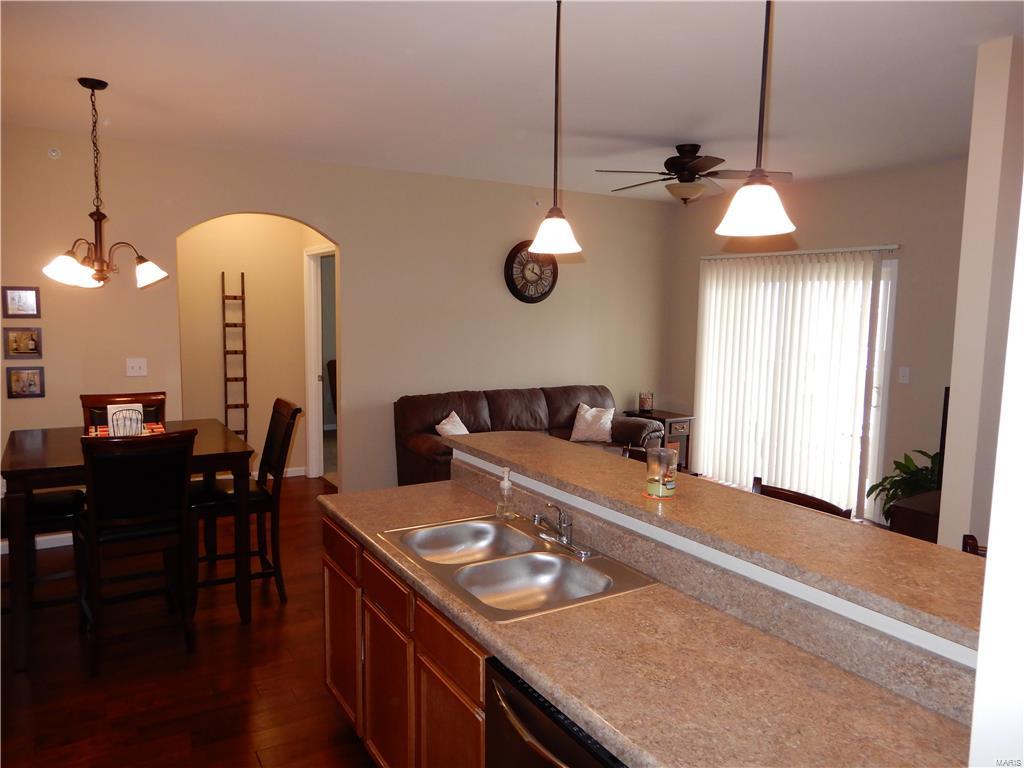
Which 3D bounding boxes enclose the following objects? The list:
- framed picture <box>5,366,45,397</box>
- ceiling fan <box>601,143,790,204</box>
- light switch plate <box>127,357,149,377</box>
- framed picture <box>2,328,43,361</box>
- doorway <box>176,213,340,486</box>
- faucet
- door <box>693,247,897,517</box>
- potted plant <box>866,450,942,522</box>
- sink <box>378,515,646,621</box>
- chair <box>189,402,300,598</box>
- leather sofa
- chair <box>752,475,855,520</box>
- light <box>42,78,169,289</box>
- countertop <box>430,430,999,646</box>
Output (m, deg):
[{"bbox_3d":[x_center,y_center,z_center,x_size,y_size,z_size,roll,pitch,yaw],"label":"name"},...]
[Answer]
[{"bbox_3d":[-3.152,-0.007,4.609,0.200,0.200,0.020,-3,7,-32],"label":"framed picture"},{"bbox_3d":[1.174,-1.405,4.797,1.270,0.400,1.270,-3,7,-31],"label":"ceiling fan"},{"bbox_3d":[-2.607,-0.114,4.943,0.121,0.121,0.010,-3,7,-32],"label":"light switch plate"},{"bbox_3d":[-3.179,-0.260,4.617,0.205,0.203,0.020,-3,7,-31],"label":"framed picture"},{"bbox_3d":[-1.928,-0.115,5.493,1.165,2.330,0.120,-3,7,-31],"label":"doorway"},{"bbox_3d":[0.150,0.464,2.354,0.150,0.140,0.290,-3,7,-31],"label":"faucet"},{"bbox_3d":[2.329,-0.070,6.188,0.090,2.130,1.950,-3,7,-32],"label":"door"},{"bbox_3d":[2.808,0.724,4.965,0.540,0.550,0.540,-3,7,-31],"label":"potted plant"},{"bbox_3d":[-0.011,0.644,2.290,0.565,0.180,0.825,-3,7,-32],"label":"sink"},{"bbox_3d":[-1.536,0.669,3.988,0.610,1.085,0.475,-3,7,-32],"label":"chair"},{"bbox_3d":[0.222,0.550,6.188,2.280,0.910,0.960,-3,7,-31],"label":"leather sofa"},{"bbox_3d":[0.764,0.902,2.374,0.500,1.070,0.460,-2,7,-22],"label":"chair"},{"bbox_3d":[-2.097,-1.006,3.623,0.580,1.020,0.580,-3,7,-32],"label":"light"},{"bbox_3d":[0.547,0.376,2.330,0.485,0.040,2.530,-3,7,-31],"label":"countertop"}]

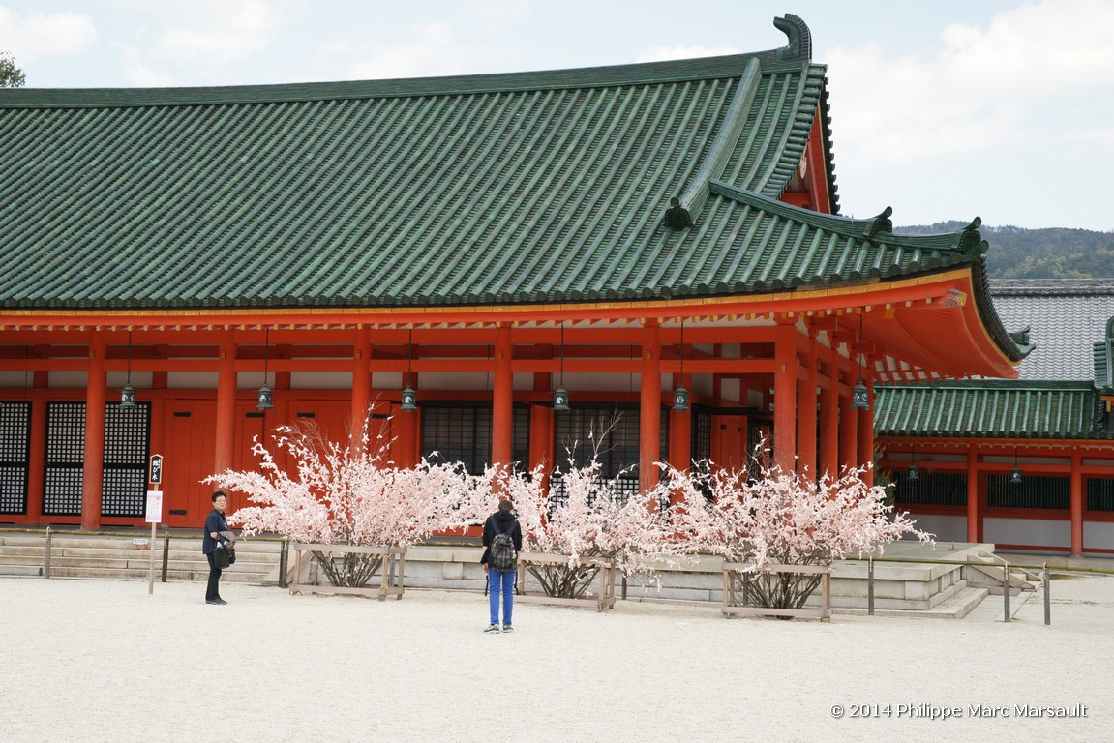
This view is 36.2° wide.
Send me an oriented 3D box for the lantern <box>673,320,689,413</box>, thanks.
[{"bbox_3d":[2.106,-0.083,28.707,0.300,1.555,0.300,0,-4,18],"label":"lantern"}]

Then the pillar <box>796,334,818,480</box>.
[{"bbox_3d":[4.646,1.331,31.685,0.370,3.986,0.370,0,-4,18],"label":"pillar"}]

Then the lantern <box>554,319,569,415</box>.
[{"bbox_3d":[0.084,-0.068,29.367,0.300,1.557,0.300,1,-4,0],"label":"lantern"}]

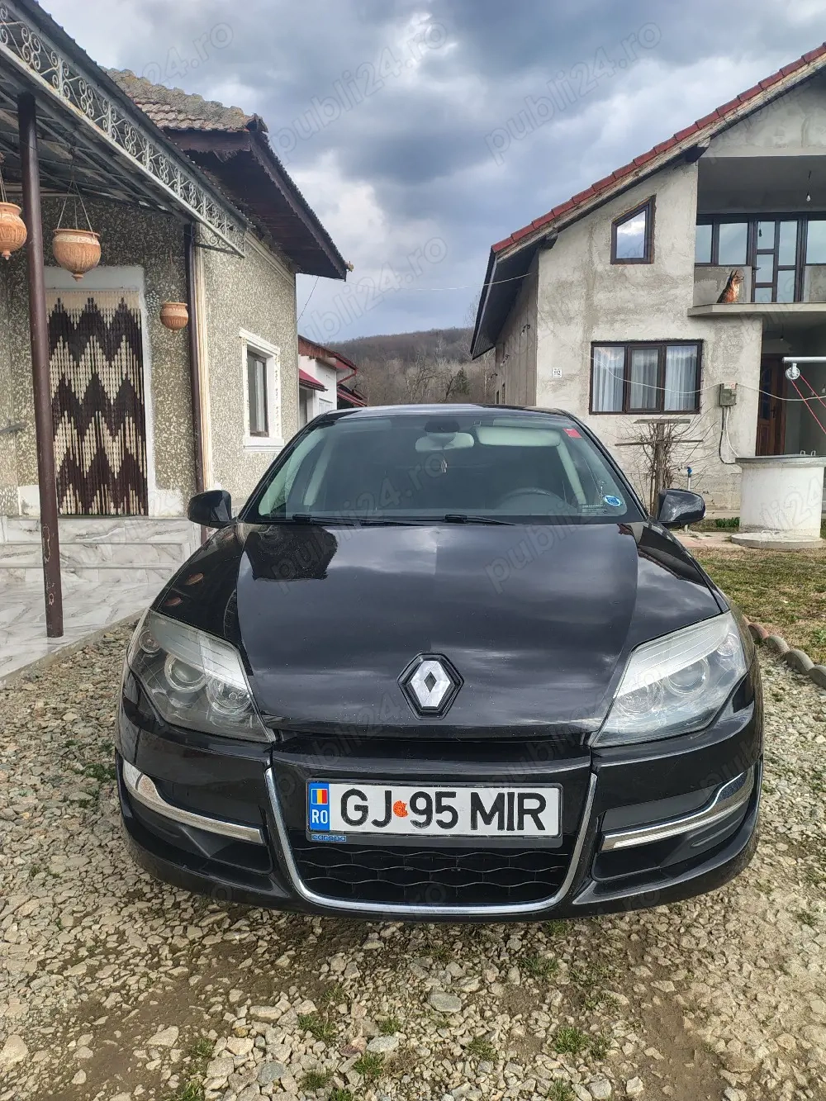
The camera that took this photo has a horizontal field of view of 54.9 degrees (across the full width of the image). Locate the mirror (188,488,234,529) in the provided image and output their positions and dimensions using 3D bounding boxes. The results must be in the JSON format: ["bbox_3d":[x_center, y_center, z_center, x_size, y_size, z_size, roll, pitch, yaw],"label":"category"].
[{"bbox_3d":[-0.825,-0.167,3.250,0.210,0.160,0.140,0,7,3],"label":"mirror"}]

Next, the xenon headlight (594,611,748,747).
[{"bbox_3d":[0.666,0.292,1.937,0.490,0.220,0.450,-1,7,-5],"label":"xenon headlight"}]

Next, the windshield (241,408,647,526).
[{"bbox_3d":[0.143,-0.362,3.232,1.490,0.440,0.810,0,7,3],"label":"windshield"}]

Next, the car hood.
[{"bbox_3d":[0.085,0.130,2.265,1.480,0.370,1.270,0,7,3],"label":"car hood"}]

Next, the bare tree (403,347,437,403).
[{"bbox_3d":[0.506,-10.619,55.000,2.500,7.200,2.500,-1,7,0],"label":"bare tree"}]

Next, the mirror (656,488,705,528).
[{"bbox_3d":[1.058,-0.166,3.160,0.210,0.160,0.140,0,7,3],"label":"mirror"}]

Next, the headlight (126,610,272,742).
[{"bbox_3d":[-0.532,0.289,2.008,0.490,0.220,0.450,1,7,11],"label":"headlight"}]

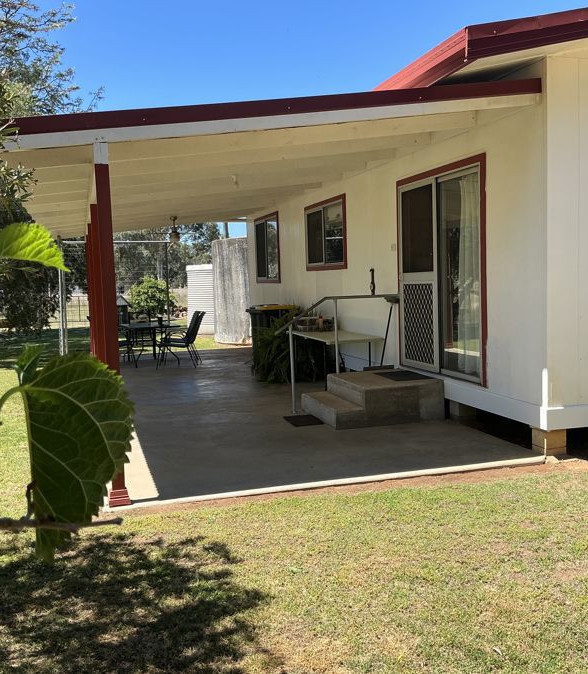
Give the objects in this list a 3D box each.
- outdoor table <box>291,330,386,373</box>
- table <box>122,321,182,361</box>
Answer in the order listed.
[{"bbox_3d":[0.525,0.349,9.640,0.730,0.737,1.839,-3,5,-16],"label":"outdoor table"},{"bbox_3d":[-2.588,0.151,13.319,0.912,0.722,1.626,-3,5,-16],"label":"table"}]

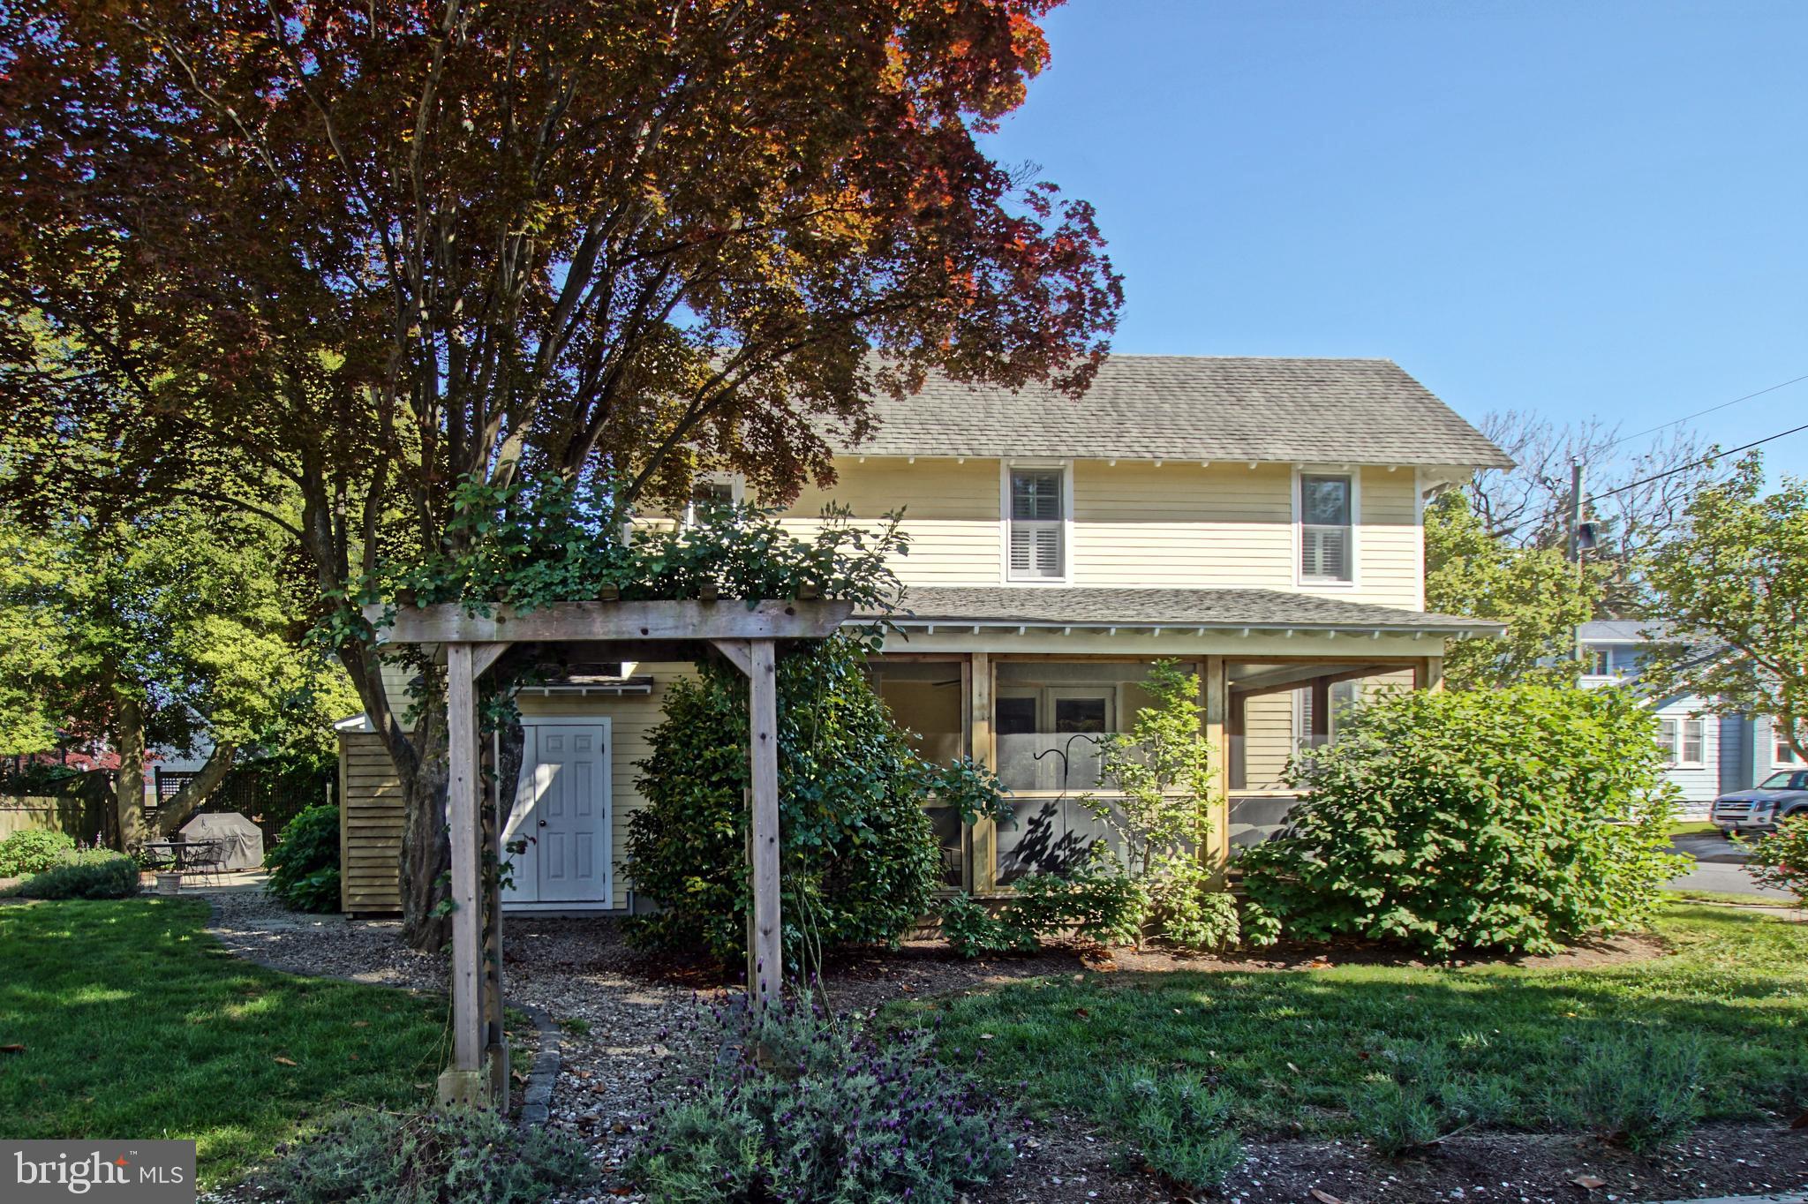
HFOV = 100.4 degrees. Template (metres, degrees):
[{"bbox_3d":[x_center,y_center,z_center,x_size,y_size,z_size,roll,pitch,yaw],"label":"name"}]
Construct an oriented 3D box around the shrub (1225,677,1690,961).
[{"bbox_3d":[4.250,1.680,5.850,3.000,2.000,2.100,0,-5,0],"label":"shrub"}]

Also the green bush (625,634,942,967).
[{"bbox_3d":[-0.880,1.440,5.650,2.200,2.400,2.000,0,-5,0],"label":"green bush"}]

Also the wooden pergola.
[{"bbox_3d":[-1.520,1.330,4.220,2.400,2.620,0.900,1,-5,-12],"label":"wooden pergola"}]

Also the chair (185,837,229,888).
[{"bbox_3d":[-11.700,4.360,12.650,0.600,0.840,0.580,3,-5,-29],"label":"chair"}]

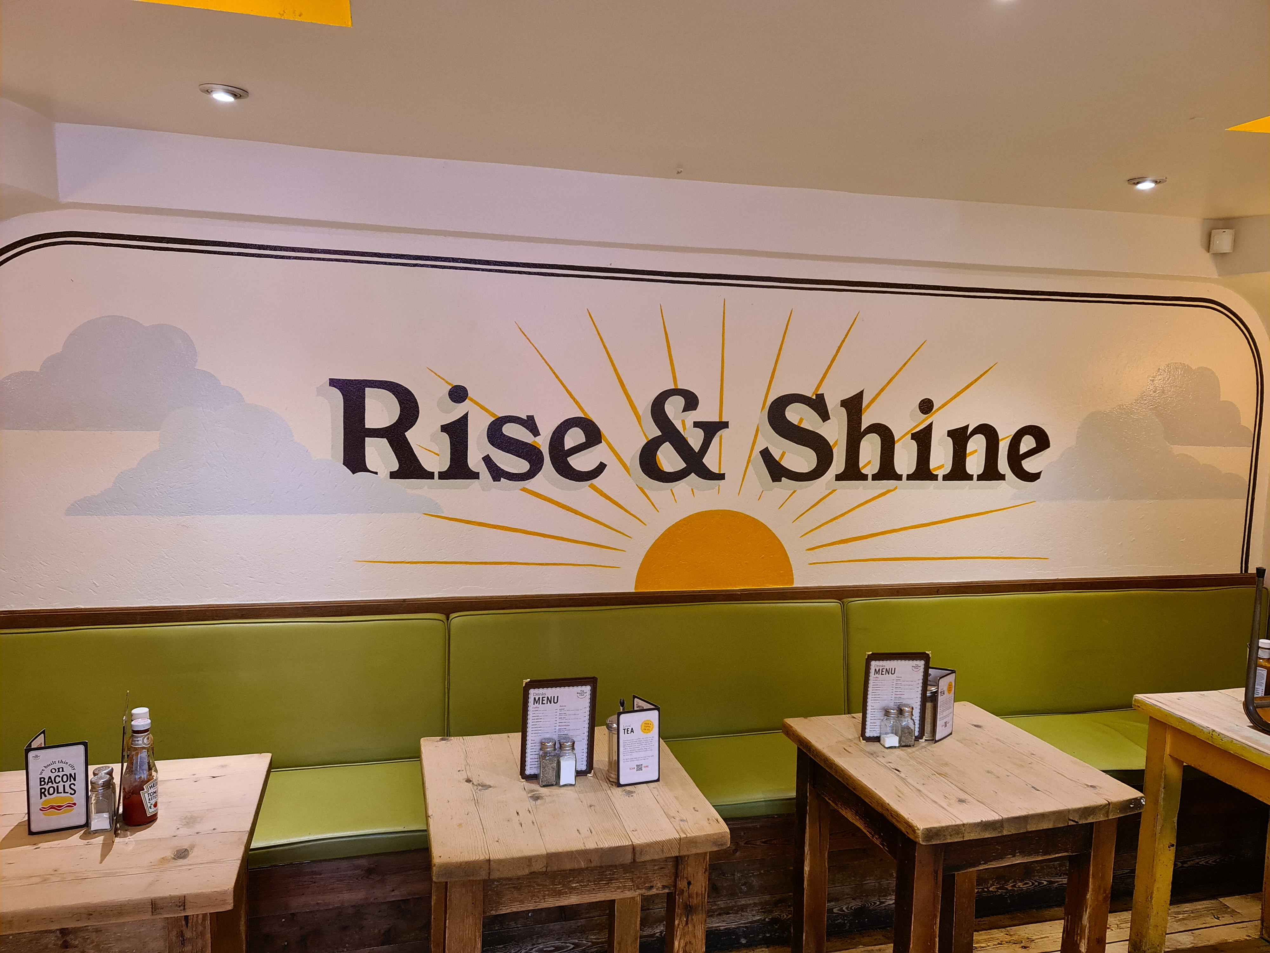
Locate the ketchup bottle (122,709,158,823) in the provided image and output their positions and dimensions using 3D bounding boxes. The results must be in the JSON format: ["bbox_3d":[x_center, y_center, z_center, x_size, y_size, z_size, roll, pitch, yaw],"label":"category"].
[{"bbox_3d":[-1.005,0.598,1.860,0.062,0.208,0.062,3,6,16],"label":"ketchup bottle"}]

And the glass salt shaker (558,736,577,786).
[{"bbox_3d":[-0.152,0.647,2.092,0.038,0.104,0.038,0,6,-9],"label":"glass salt shaker"}]

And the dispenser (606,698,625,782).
[{"bbox_3d":[-0.027,0.610,2.119,0.066,0.178,0.066,0,6,-15],"label":"dispenser"}]

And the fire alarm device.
[{"bbox_3d":[2.089,-0.834,3.264,0.068,0.087,0.045,3,6,21],"label":"fire alarm device"}]

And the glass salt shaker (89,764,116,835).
[{"bbox_3d":[-1.066,0.651,1.831,0.038,0.105,0.038,0,6,-15],"label":"glass salt shaker"}]

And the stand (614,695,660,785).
[{"bbox_3d":[-0.009,0.611,2.131,0.103,0.174,0.095,-1,6,-23],"label":"stand"}]

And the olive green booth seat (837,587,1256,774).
[{"bbox_3d":[1.720,0.708,3.263,1.877,0.496,0.567,0,6,-14],"label":"olive green booth seat"}]

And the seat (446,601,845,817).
[{"bbox_3d":[0.131,0.710,2.865,1.381,0.496,0.567,0,6,-14],"label":"seat"}]

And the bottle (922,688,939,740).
[{"bbox_3d":[0.776,0.605,2.429,0.066,0.165,0.066,0,6,-15],"label":"bottle"}]

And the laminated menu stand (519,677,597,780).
[{"bbox_3d":[-0.178,0.578,2.121,0.169,0.234,0.025,0,6,-11],"label":"laminated menu stand"}]

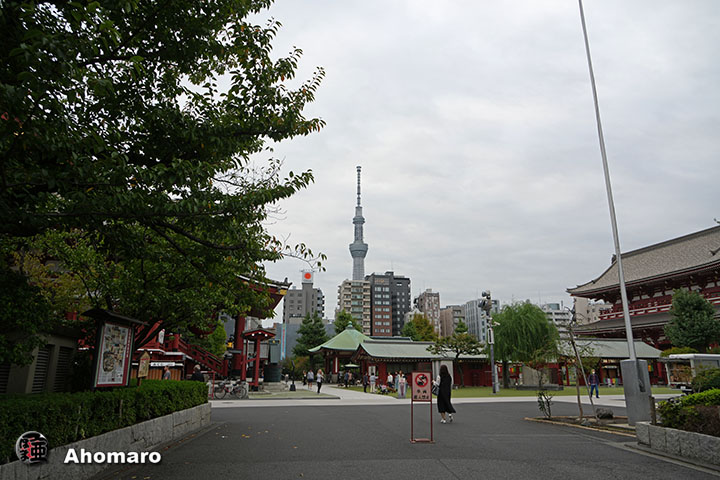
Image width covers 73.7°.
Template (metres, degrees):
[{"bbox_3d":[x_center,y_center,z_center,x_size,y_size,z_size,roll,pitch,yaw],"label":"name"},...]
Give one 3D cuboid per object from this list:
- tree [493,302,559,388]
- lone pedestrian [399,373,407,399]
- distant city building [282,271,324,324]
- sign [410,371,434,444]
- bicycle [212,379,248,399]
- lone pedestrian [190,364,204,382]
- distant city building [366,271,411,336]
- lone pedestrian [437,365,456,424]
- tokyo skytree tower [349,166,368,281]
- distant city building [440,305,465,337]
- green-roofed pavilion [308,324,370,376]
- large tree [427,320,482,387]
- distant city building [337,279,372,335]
[{"bbox_3d":[15.000,9.798,45.012,6.300,7.900,6.000,0,-15,0],"label":"tree"},{"bbox_3d":[2.480,8.443,28.066,0.480,1.540,0.360,0,-15,0],"label":"lone pedestrian"},{"bbox_3d":[-26.800,39.666,227.621,18.000,47.000,15.000,4,-16,-14],"label":"distant city building"},{"bbox_3d":[1.390,3.688,10.654,0.500,1.490,0.360,-1,-15,2],"label":"sign"},{"bbox_3d":[-7.019,8.138,26.178,1.770,1.060,0.550,4,-16,-14],"label":"bicycle"},{"bbox_3d":[-5.681,5.238,16.812,0.480,1.660,0.330,-3,-16,10],"label":"lone pedestrian"},{"bbox_3d":[12.972,37.712,214.713,16.500,44.500,14.000,5,-16,-16],"label":"distant city building"},{"bbox_3d":[2.570,4.656,14.484,0.550,1.650,0.480,5,-16,-17],"label":"lone pedestrian"},{"bbox_3d":[-3.000,70.844,1445.847,66.000,632.000,64.000,0,-15,0],"label":"tokyo skytree tower"},{"bbox_3d":[42.000,45.215,215.728,9.000,30.000,13.000,5,-16,-16],"label":"distant city building"},{"bbox_3d":[-1.096,13.767,58.445,8.600,7.400,8.600,4,-16,-14],"label":"green-roofed pavilion"},{"bbox_3d":[9.093,11.075,45.701,5.300,5.800,4.800,-3,-16,10],"label":"large tree"},{"bbox_3d":[-2.232,39.254,214.286,12.500,41.300,12.000,5,-16,-16],"label":"distant city building"}]

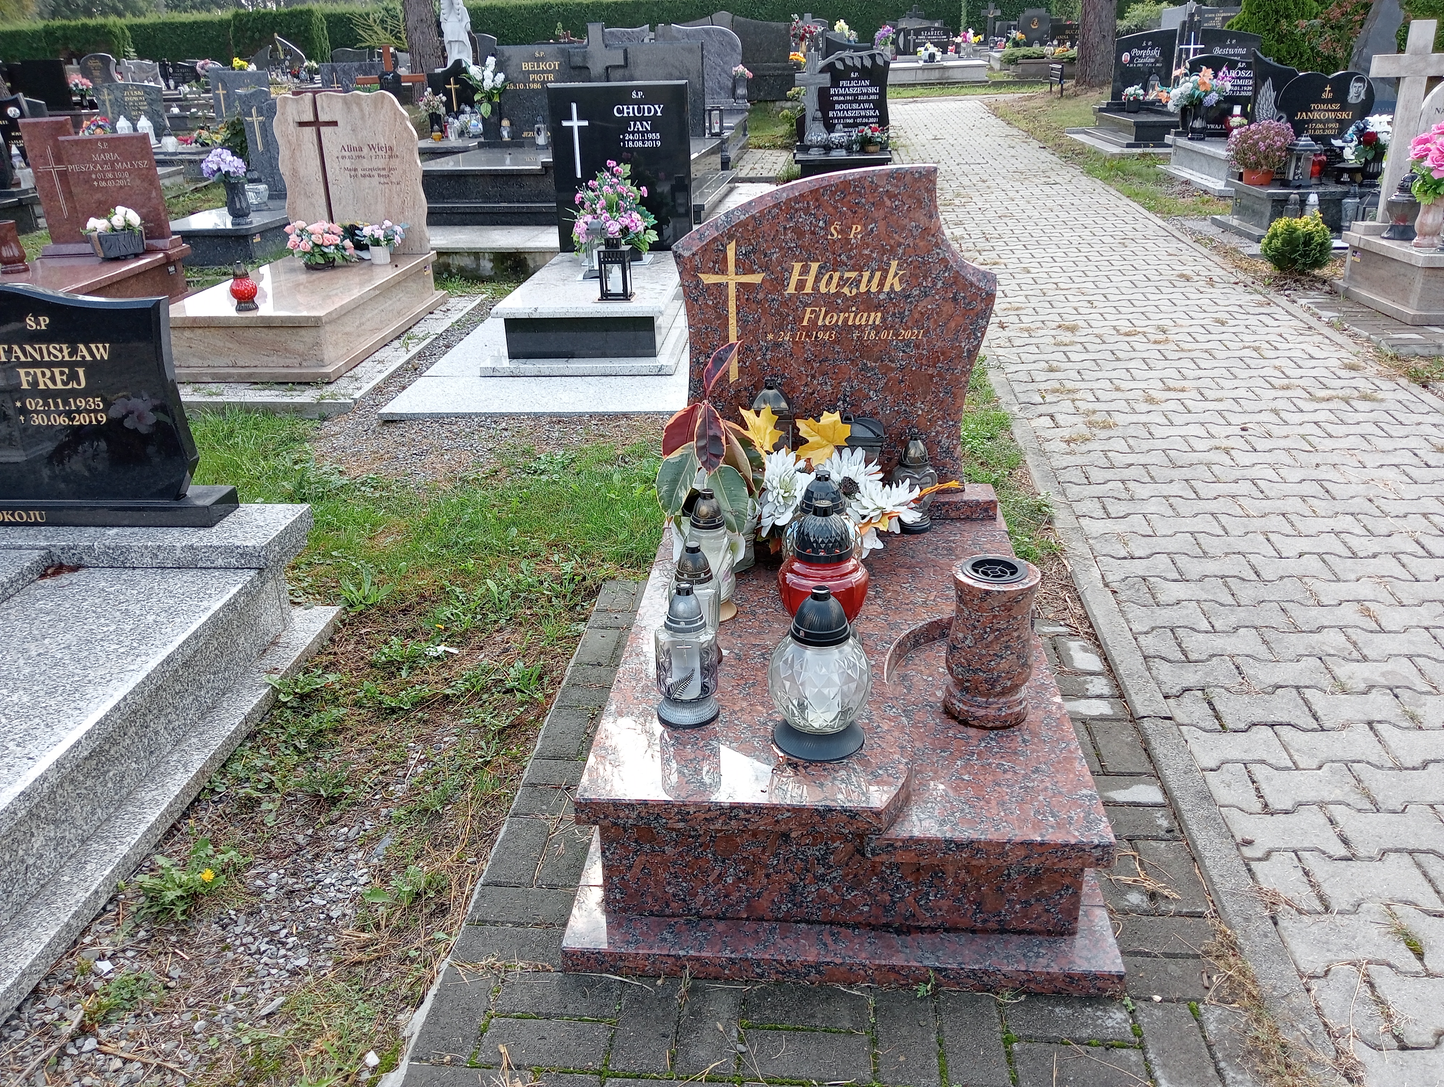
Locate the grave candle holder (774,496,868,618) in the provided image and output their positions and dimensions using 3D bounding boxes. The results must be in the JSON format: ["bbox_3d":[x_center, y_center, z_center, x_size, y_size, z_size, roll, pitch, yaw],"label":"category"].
[{"bbox_3d":[0.197,0.059,2.265,0.175,0.294,0.175,1,24,5],"label":"grave candle holder"}]

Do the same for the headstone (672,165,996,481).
[{"bbox_3d":[0.267,-0.498,2.802,0.748,0.775,0.080,1,24,5],"label":"headstone"}]

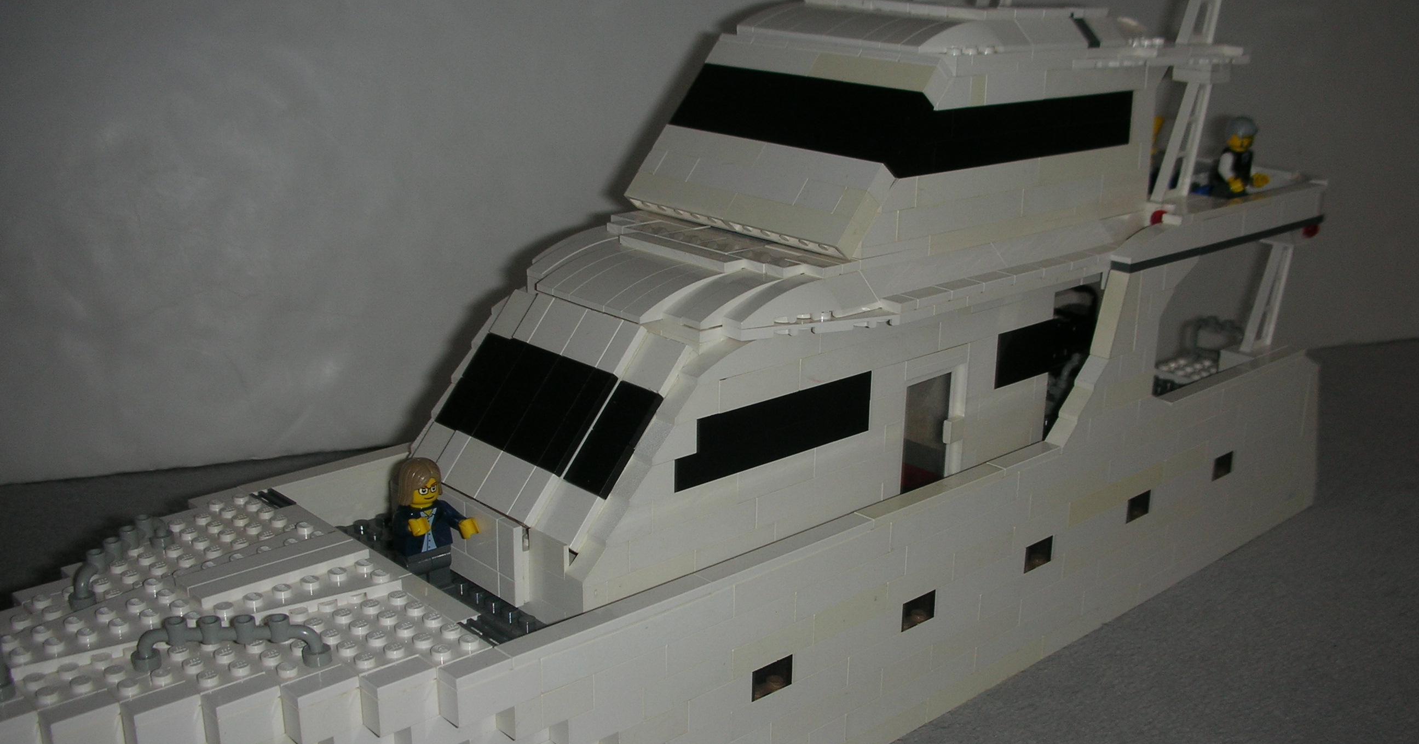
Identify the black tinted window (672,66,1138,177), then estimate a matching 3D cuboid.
[{"bbox_3d":[0.068,-0.092,0.498,0.134,0.025,0.096,-14,24,-41],"label":"black tinted window"}]

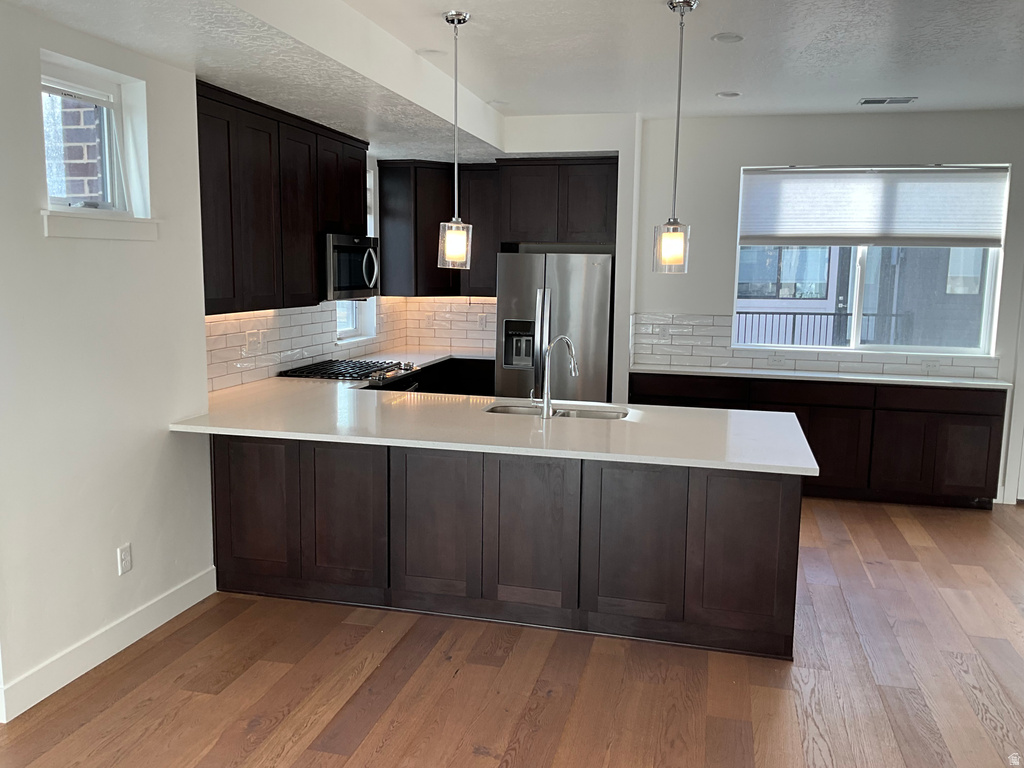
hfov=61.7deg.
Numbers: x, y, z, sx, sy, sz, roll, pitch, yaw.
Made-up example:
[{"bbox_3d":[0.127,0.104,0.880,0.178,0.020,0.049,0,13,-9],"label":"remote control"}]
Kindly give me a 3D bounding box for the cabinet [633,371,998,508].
[{"bbox_3d":[2.143,0.384,6.307,2.554,0.869,0.301,3,8,14],"label":"cabinet"}]

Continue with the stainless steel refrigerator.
[{"bbox_3d":[0.405,-0.194,7.105,0.902,1.748,0.836,3,8,14],"label":"stainless steel refrigerator"}]

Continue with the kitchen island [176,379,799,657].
[{"bbox_3d":[-0.057,0.619,4.242,2.815,0.914,1.278,3,8,14],"label":"kitchen island"}]

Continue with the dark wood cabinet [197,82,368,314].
[{"bbox_3d":[-1.406,-1.003,5.093,0.336,1.093,2.090,3,8,14],"label":"dark wood cabinet"}]

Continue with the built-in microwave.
[{"bbox_3d":[-1.214,-0.785,5.735,0.415,0.415,0.766,3,8,14],"label":"built-in microwave"}]

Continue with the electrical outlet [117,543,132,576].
[{"bbox_3d":[-1.643,0.743,3.640,0.007,0.118,0.078,3,8,14],"label":"electrical outlet"}]

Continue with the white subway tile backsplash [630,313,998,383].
[{"bbox_3d":[2.204,-0.290,6.370,2.583,0.402,0.030,3,8,14],"label":"white subway tile backsplash"}]

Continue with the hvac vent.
[{"bbox_3d":[2.475,-1.858,5.656,0.348,0.018,0.212,3,8,14],"label":"hvac vent"}]

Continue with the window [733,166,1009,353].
[{"bbox_3d":[2.557,-0.895,6.222,1.802,1.331,0.091,3,8,14],"label":"window"}]

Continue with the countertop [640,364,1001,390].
[{"bbox_3d":[2.157,-0.060,6.232,2.572,0.030,0.323,3,8,14],"label":"countertop"}]

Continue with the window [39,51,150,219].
[{"bbox_3d":[-1.684,-0.958,3.388,0.138,0.569,0.574,3,8,14],"label":"window"}]

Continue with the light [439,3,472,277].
[{"bbox_3d":[-0.260,-1.105,3.952,0.152,1.138,0.152,1,7,0],"label":"light"}]

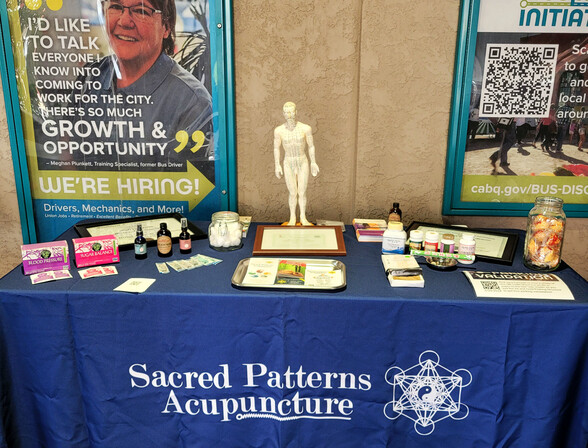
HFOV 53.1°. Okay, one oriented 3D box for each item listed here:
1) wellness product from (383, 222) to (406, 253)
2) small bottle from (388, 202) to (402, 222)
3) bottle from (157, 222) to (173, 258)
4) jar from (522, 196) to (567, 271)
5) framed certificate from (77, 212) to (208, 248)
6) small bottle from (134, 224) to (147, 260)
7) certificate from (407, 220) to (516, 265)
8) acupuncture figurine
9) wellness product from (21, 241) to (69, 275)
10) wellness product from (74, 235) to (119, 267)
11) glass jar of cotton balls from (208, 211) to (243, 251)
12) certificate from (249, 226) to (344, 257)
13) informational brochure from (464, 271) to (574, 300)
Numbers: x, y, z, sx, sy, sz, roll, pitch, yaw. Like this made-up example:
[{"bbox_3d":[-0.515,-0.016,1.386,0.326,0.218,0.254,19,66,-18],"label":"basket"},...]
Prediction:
[{"bbox_3d":[0.365,0.047,2.132,0.081,0.108,0.073,4,18,10],"label":"wellness product"},{"bbox_3d":[0.402,-0.023,2.336,0.046,0.118,0.046,4,18,11],"label":"small bottle"},{"bbox_3d":[-0.439,0.054,2.003,0.051,0.112,0.051,-3,18,-12],"label":"bottle"},{"bbox_3d":[0.851,0.031,1.993,0.114,0.232,0.114,8,19,23],"label":"jar"},{"bbox_3d":[-0.596,0.034,2.288,0.415,0.020,0.325,-9,20,-29],"label":"framed certificate"},{"bbox_3d":[-0.530,0.062,2.037,0.038,0.119,0.038,-3,18,-12],"label":"small bottle"},{"bbox_3d":[0.606,0.062,2.165,0.395,0.019,0.310,8,19,22],"label":"certificate"},{"bbox_3d":[0.010,-0.206,2.259,0.177,0.507,0.135,2,18,3],"label":"acupuncture figurine"},{"bbox_3d":[-0.788,0.107,1.876,0.133,0.081,0.055,-7,19,-23],"label":"wellness product"},{"bbox_3d":[-0.650,0.089,1.938,0.133,0.081,0.055,-8,19,-24],"label":"wellness product"},{"bbox_3d":[-0.243,0.024,2.093,0.119,0.118,0.120,0,18,-2],"label":"glass jar of cotton balls"},{"bbox_3d":[0.019,0.059,2.155,0.324,0.018,0.278,1,18,0],"label":"certificate"},{"bbox_3d":[0.703,0.182,1.858,0.287,0.022,0.210,1,18,3],"label":"informational brochure"}]

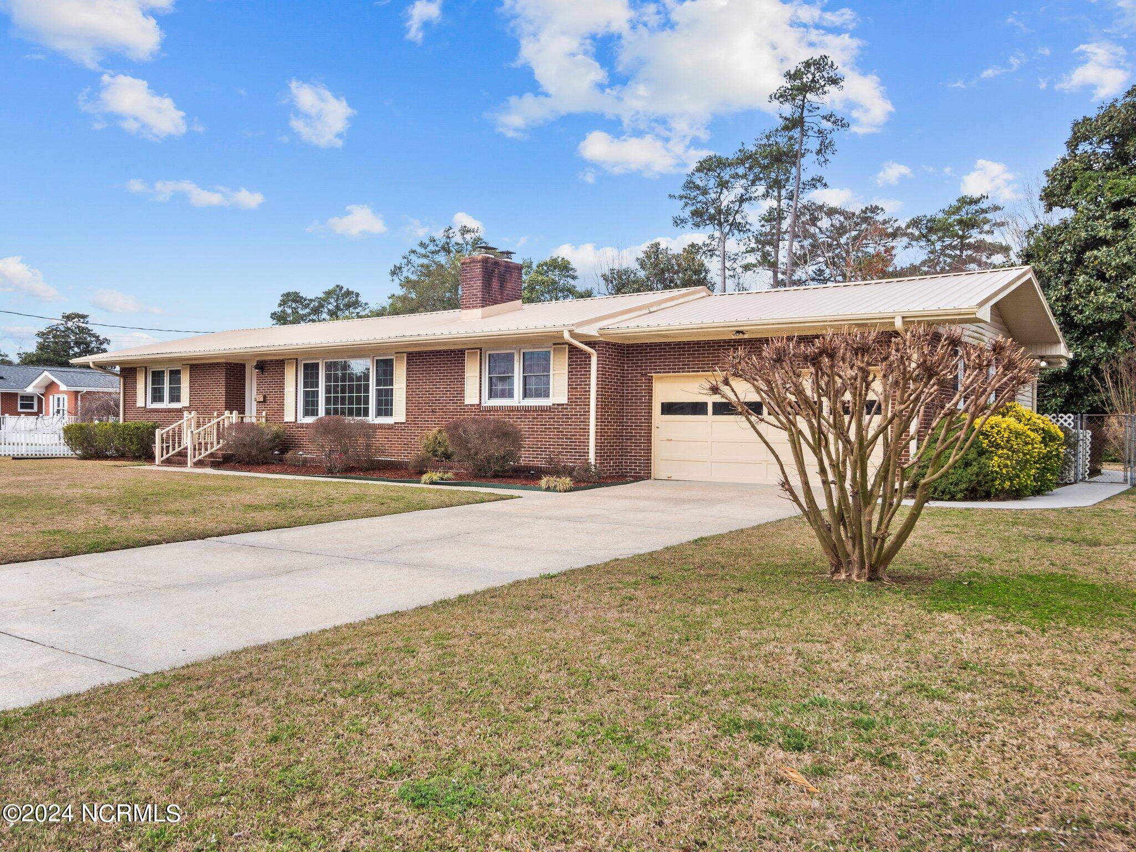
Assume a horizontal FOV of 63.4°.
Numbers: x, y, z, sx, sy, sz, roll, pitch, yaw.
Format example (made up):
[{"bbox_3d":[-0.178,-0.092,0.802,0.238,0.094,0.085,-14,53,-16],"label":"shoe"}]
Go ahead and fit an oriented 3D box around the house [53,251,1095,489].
[{"bbox_3d":[-1.883,-1.397,24.465,25.600,4.850,10.100,1,0,36],"label":"house"}]

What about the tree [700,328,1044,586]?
[{"bbox_3d":[2.725,0.238,8.200,2.800,2.250,2.500,1,0,0],"label":"tree"}]

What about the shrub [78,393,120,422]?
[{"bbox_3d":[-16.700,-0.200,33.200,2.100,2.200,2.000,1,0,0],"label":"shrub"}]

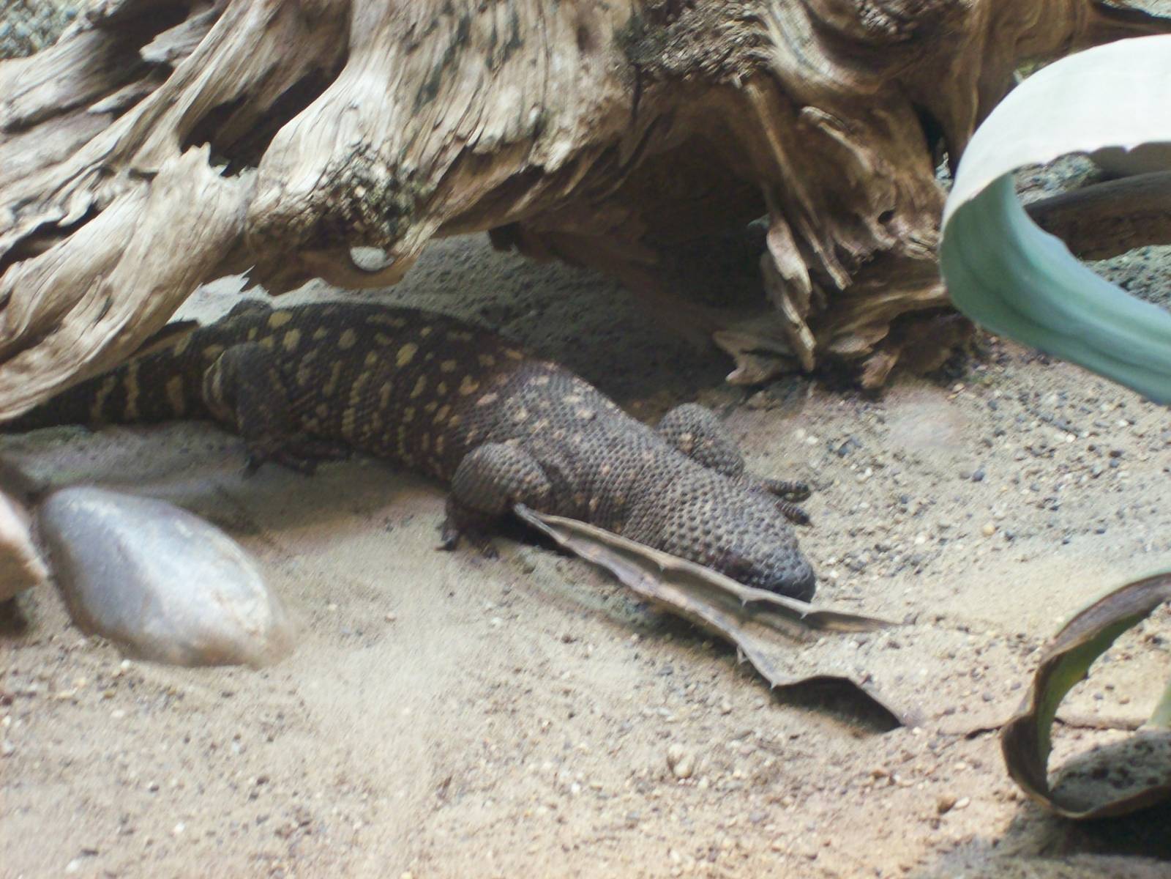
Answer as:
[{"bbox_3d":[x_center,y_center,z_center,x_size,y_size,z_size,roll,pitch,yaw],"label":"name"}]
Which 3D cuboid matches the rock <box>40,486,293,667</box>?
[{"bbox_3d":[-0.208,0.069,1.800,0.090,0.066,0.156,-27,42,-34],"label":"rock"}]

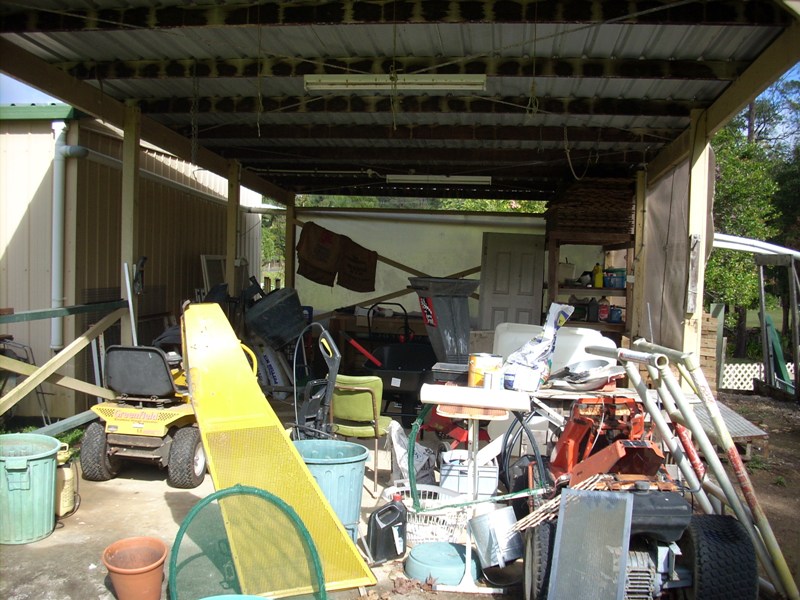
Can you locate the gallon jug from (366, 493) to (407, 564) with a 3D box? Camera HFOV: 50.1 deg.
[{"bbox_3d":[-0.068,1.213,4.582,0.185,0.325,0.120,0,3,-25],"label":"gallon jug"}]

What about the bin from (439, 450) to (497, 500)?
[{"bbox_3d":[0.484,1.218,5.923,0.394,0.250,0.310,2,3,4],"label":"bin"}]

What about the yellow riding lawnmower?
[{"bbox_3d":[-1.672,0.761,6.558,0.860,0.980,1.680,2,3,9],"label":"yellow riding lawnmower"}]

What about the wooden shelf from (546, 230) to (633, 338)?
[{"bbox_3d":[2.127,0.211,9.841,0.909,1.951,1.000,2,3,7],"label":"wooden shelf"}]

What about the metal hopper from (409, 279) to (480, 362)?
[{"bbox_3d":[0.356,0.164,6.850,0.440,0.710,0.440,0,3,-24],"label":"metal hopper"}]

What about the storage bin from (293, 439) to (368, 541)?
[{"bbox_3d":[-0.419,1.108,4.787,0.482,0.537,0.482,2,3,0],"label":"storage bin"}]

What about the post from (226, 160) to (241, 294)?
[{"bbox_3d":[-1.864,-0.228,9.513,0.100,2.642,0.100,2,3,7],"label":"post"}]

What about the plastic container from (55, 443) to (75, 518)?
[{"bbox_3d":[-2.044,1.067,5.154,0.180,0.440,0.180,1,3,-22],"label":"plastic container"}]

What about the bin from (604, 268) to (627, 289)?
[{"bbox_3d":[2.283,-0.229,9.100,0.240,0.210,0.220,2,3,6],"label":"bin"}]

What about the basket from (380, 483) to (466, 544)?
[{"bbox_3d":[0.156,1.266,4.955,0.510,0.240,0.460,2,3,5],"label":"basket"}]

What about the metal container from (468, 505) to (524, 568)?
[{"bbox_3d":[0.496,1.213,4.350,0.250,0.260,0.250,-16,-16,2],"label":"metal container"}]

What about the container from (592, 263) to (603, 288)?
[{"bbox_3d":[2.102,-0.255,9.100,0.105,0.270,0.120,2,3,6],"label":"container"}]

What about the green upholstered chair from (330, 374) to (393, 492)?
[{"bbox_3d":[-0.253,0.904,5.920,0.420,0.800,0.470,3,3,20],"label":"green upholstered chair"}]

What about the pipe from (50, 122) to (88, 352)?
[{"bbox_3d":[-3.133,-0.590,8.142,0.315,2.159,0.220,2,3,7],"label":"pipe"}]

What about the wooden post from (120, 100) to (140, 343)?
[{"bbox_3d":[-2.182,-0.181,6.902,0.100,2.796,0.100,2,3,7],"label":"wooden post"}]

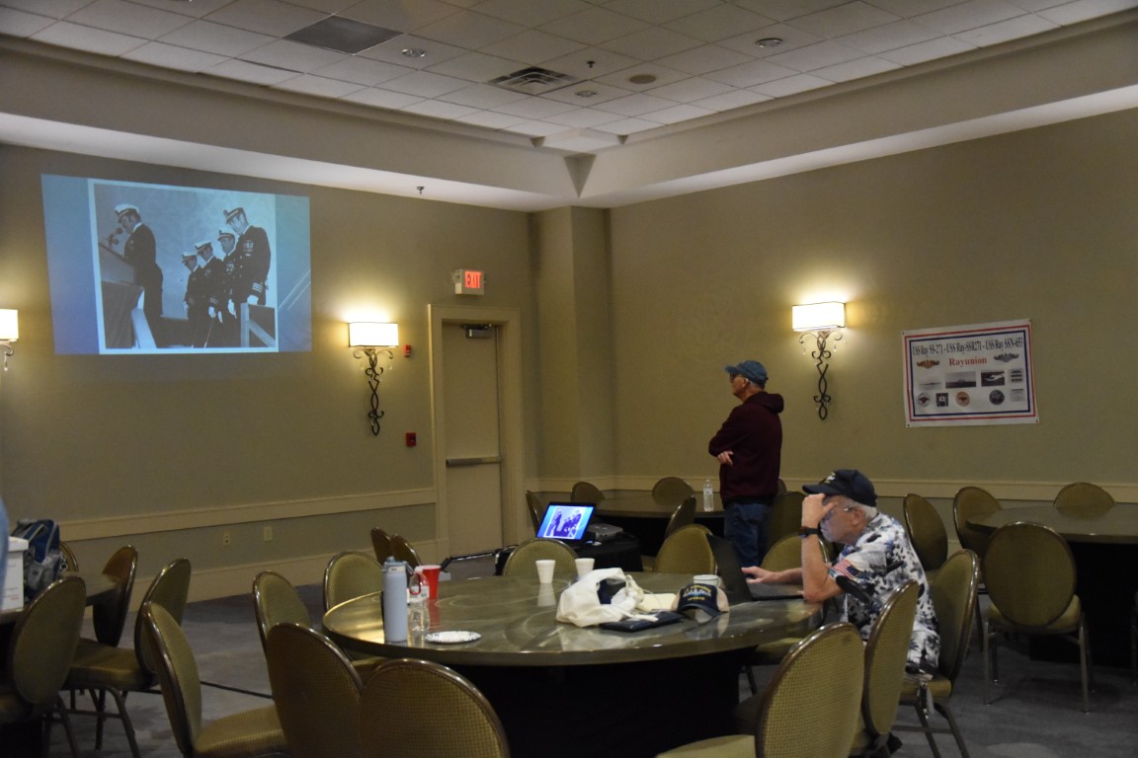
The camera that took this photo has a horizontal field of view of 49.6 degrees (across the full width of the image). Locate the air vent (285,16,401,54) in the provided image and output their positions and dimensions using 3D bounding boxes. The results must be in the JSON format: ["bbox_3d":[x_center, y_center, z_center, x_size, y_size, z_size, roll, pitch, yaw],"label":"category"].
[{"bbox_3d":[-1.564,-2.377,8.547,0.610,0.030,0.610,-3,-2,44],"label":"air vent"}]

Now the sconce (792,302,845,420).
[{"bbox_3d":[2.279,-0.153,11.142,0.460,1.060,0.150,-4,-2,44],"label":"sconce"}]

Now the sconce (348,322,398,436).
[{"bbox_3d":[-1.806,0.004,11.476,0.130,1.057,0.480,-3,-2,44],"label":"sconce"}]

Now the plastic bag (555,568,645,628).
[{"bbox_3d":[0.099,0.715,4.071,0.300,0.166,0.240,-2,-2,1],"label":"plastic bag"}]

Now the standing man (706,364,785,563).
[{"bbox_3d":[1.186,0.774,8.130,0.420,1.785,0.540,-3,-2,24],"label":"standing man"}]

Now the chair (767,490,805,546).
[{"bbox_3d":[1.431,1.194,8.444,0.455,0.875,0.550,-1,-2,-25],"label":"chair"}]

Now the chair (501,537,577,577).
[{"bbox_3d":[-0.070,1.159,5.447,0.460,0.865,0.560,-2,-2,-9],"label":"chair"}]

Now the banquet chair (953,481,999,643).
[{"bbox_3d":[2.836,1.161,8.041,0.470,0.890,0.610,-1,-2,-25],"label":"banquet chair"}]

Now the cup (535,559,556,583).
[{"bbox_3d":[-0.097,0.819,5.224,0.081,0.091,0.081,-2,-2,0],"label":"cup"}]

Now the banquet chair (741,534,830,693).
[{"bbox_3d":[0.886,1.120,5.346,0.560,0.865,0.460,-1,-2,-44],"label":"banquet chair"}]

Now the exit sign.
[{"bbox_3d":[-1.007,-0.981,12.554,0.095,0.262,0.325,-4,-2,44],"label":"exit sign"}]

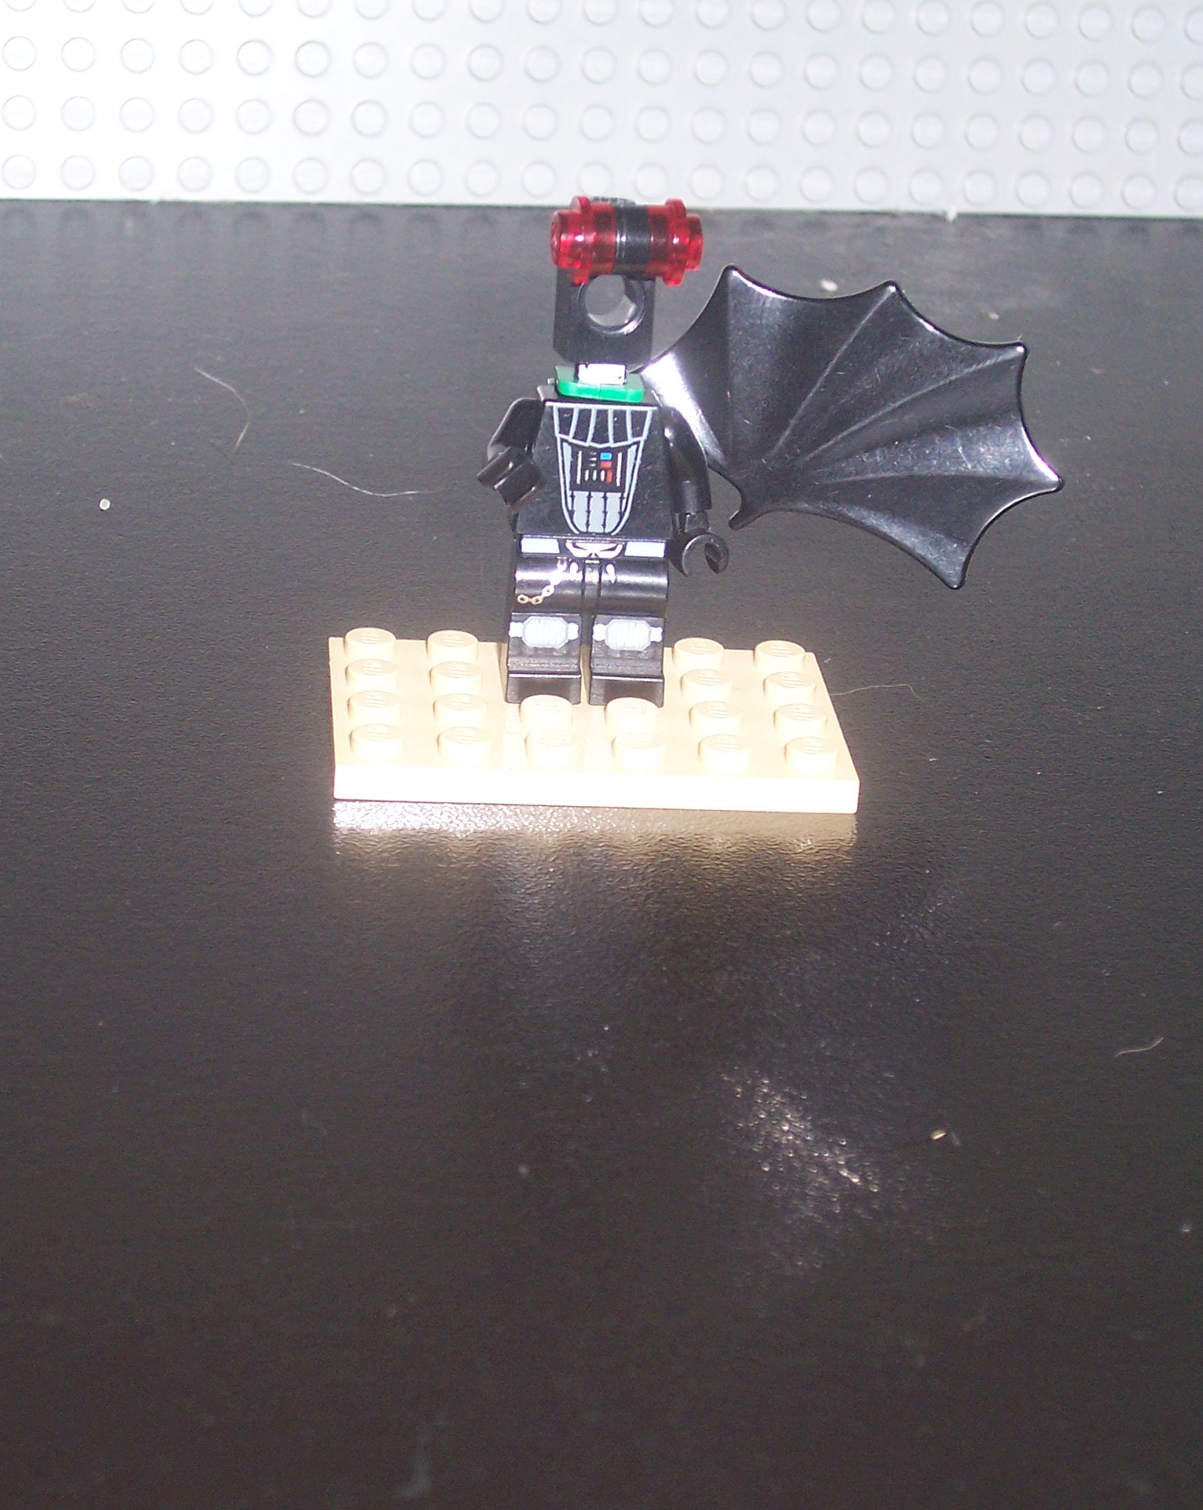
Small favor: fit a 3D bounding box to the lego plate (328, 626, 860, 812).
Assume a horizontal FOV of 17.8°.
[{"bbox_3d":[-0.002,-0.004,0.363,0.048,0.005,0.032,2,23,-6],"label":"lego plate"}]

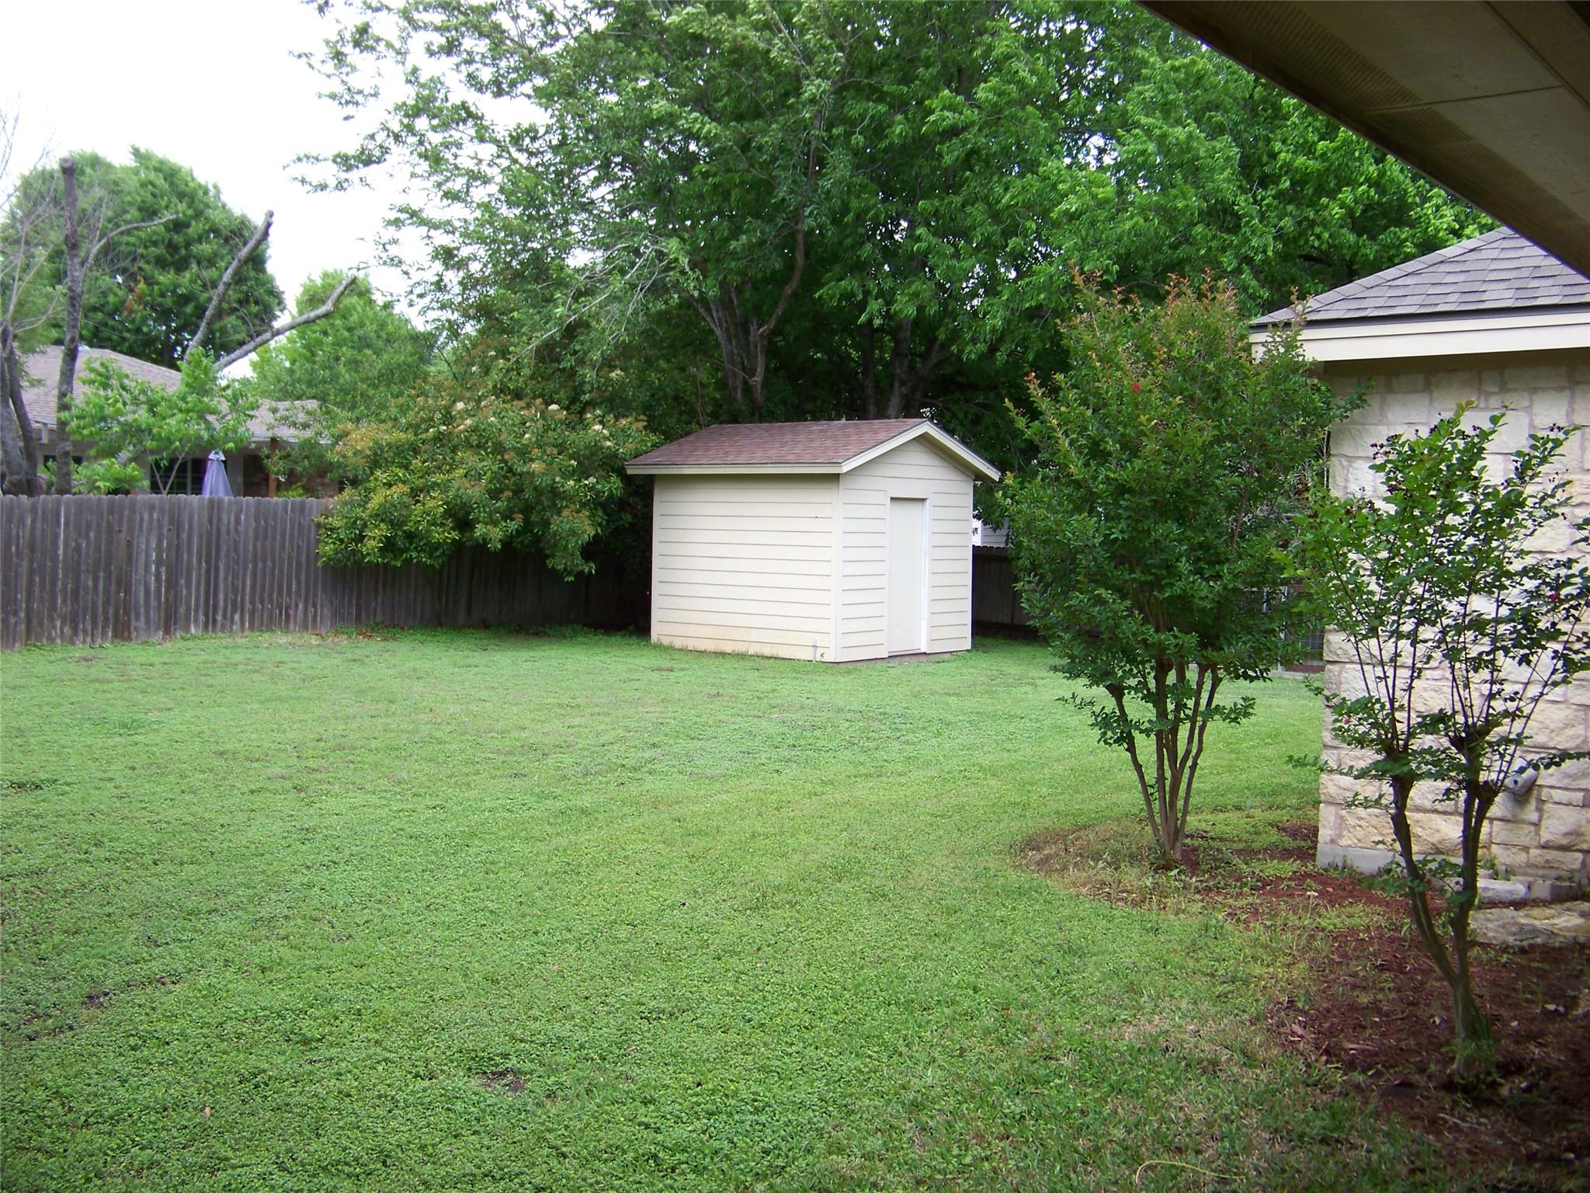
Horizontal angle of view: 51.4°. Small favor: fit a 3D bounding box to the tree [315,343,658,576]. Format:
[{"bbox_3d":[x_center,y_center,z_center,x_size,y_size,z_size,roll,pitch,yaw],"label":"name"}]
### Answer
[{"bbox_3d":[-4.638,-1.595,25.128,5.088,3.564,3.900,1,3,-11],"label":"tree"}]

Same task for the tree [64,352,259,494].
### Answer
[{"bbox_3d":[-9.366,-1.655,24.522,2.704,3.868,2.433,0,3,-21],"label":"tree"}]

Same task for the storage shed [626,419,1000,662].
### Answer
[{"bbox_3d":[0.266,-0.812,22.086,3.520,3.000,3.590,3,3,38],"label":"storage shed"}]

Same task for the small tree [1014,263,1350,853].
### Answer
[{"bbox_3d":[1.865,-0.126,8.112,1.683,2.840,1.632,2,3,13],"label":"small tree"}]

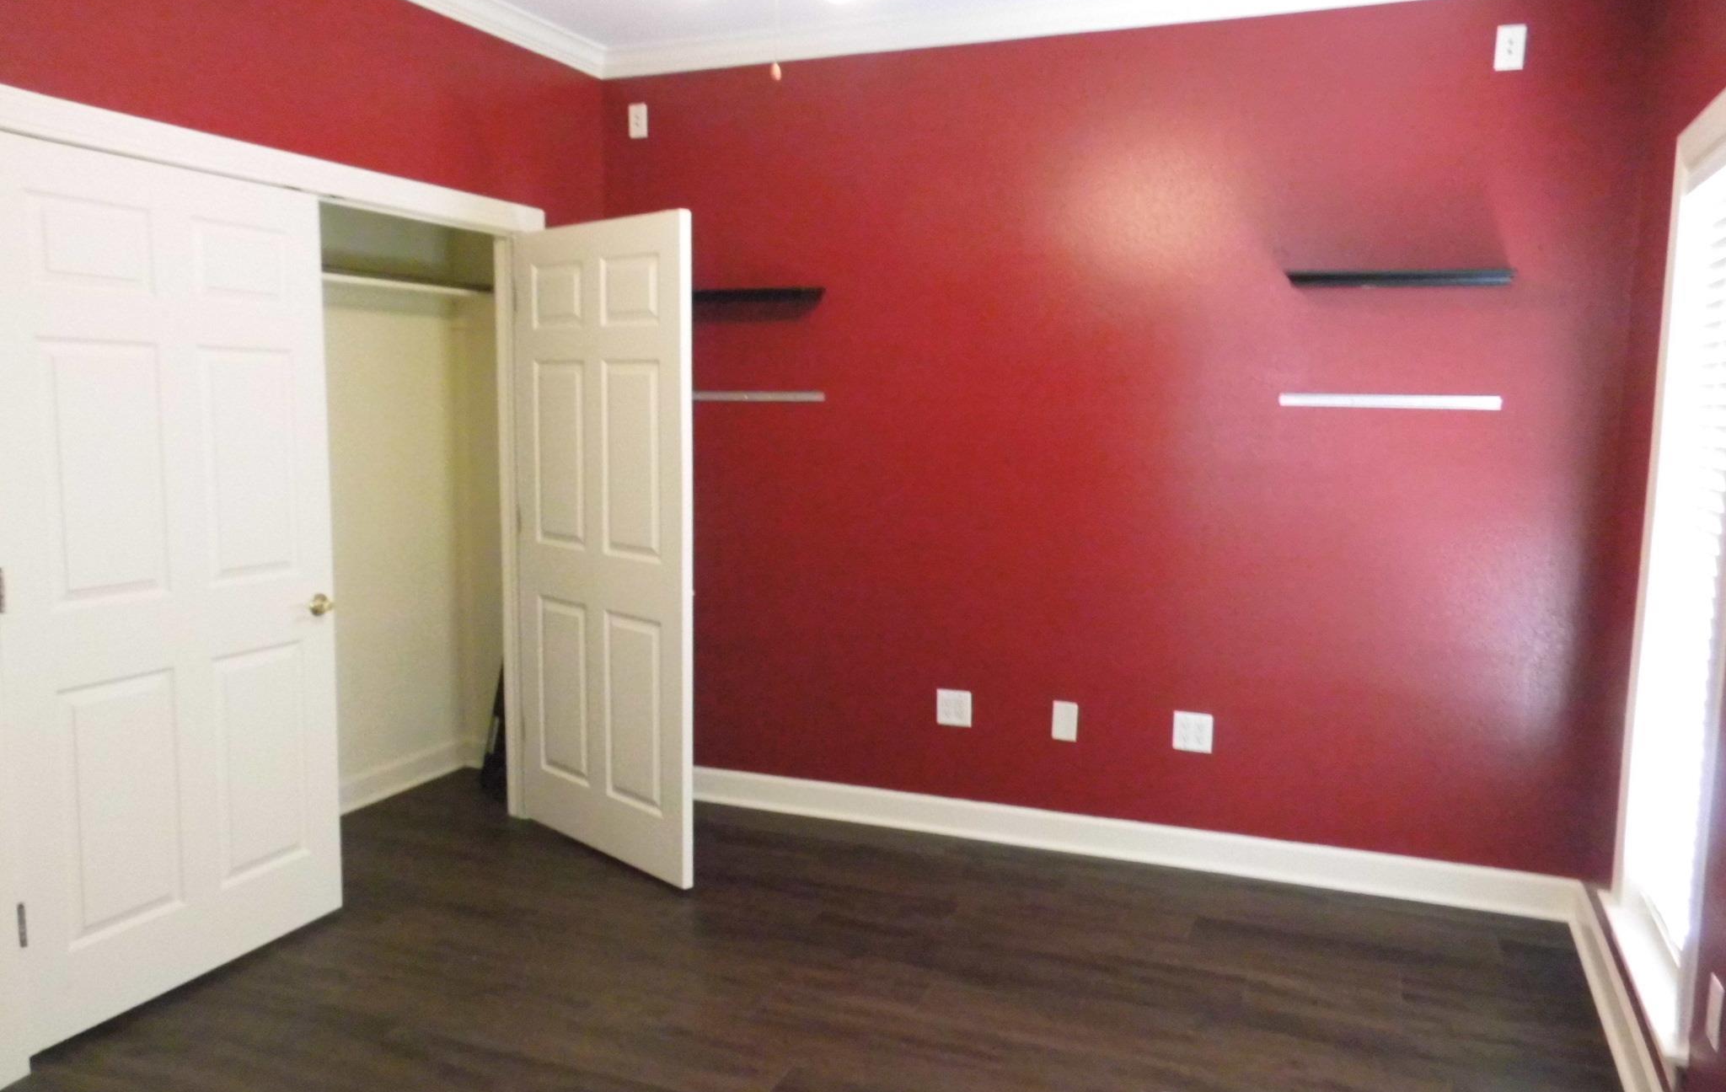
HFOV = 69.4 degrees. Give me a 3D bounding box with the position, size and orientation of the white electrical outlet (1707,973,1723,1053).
[{"bbox_3d":[1.465,0.801,2.135,0.010,0.119,0.078,3,7,23],"label":"white electrical outlet"}]

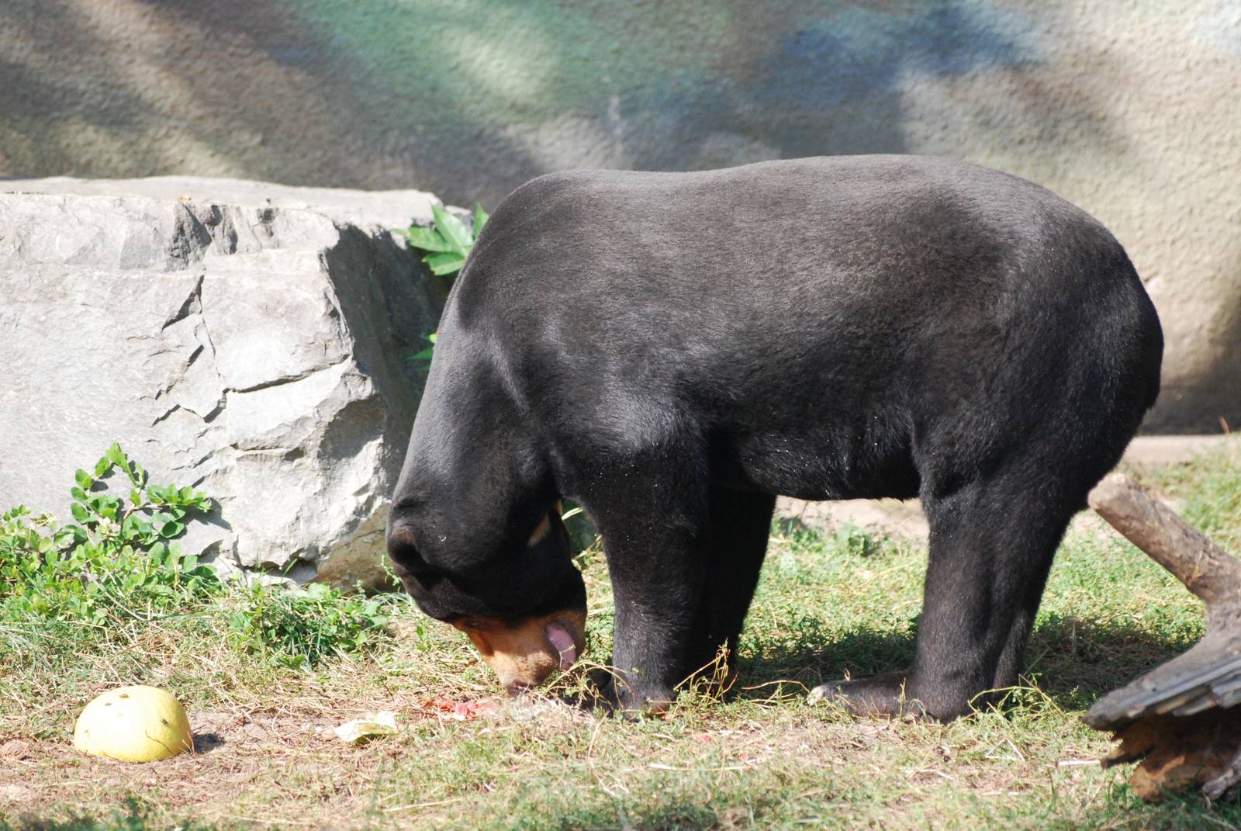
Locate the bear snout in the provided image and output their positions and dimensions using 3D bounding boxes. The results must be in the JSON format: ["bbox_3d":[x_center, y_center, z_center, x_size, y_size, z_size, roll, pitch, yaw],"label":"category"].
[{"bbox_3d":[-0.119,0.290,12.600,0.140,0.125,0.120,-22,2,-2],"label":"bear snout"}]

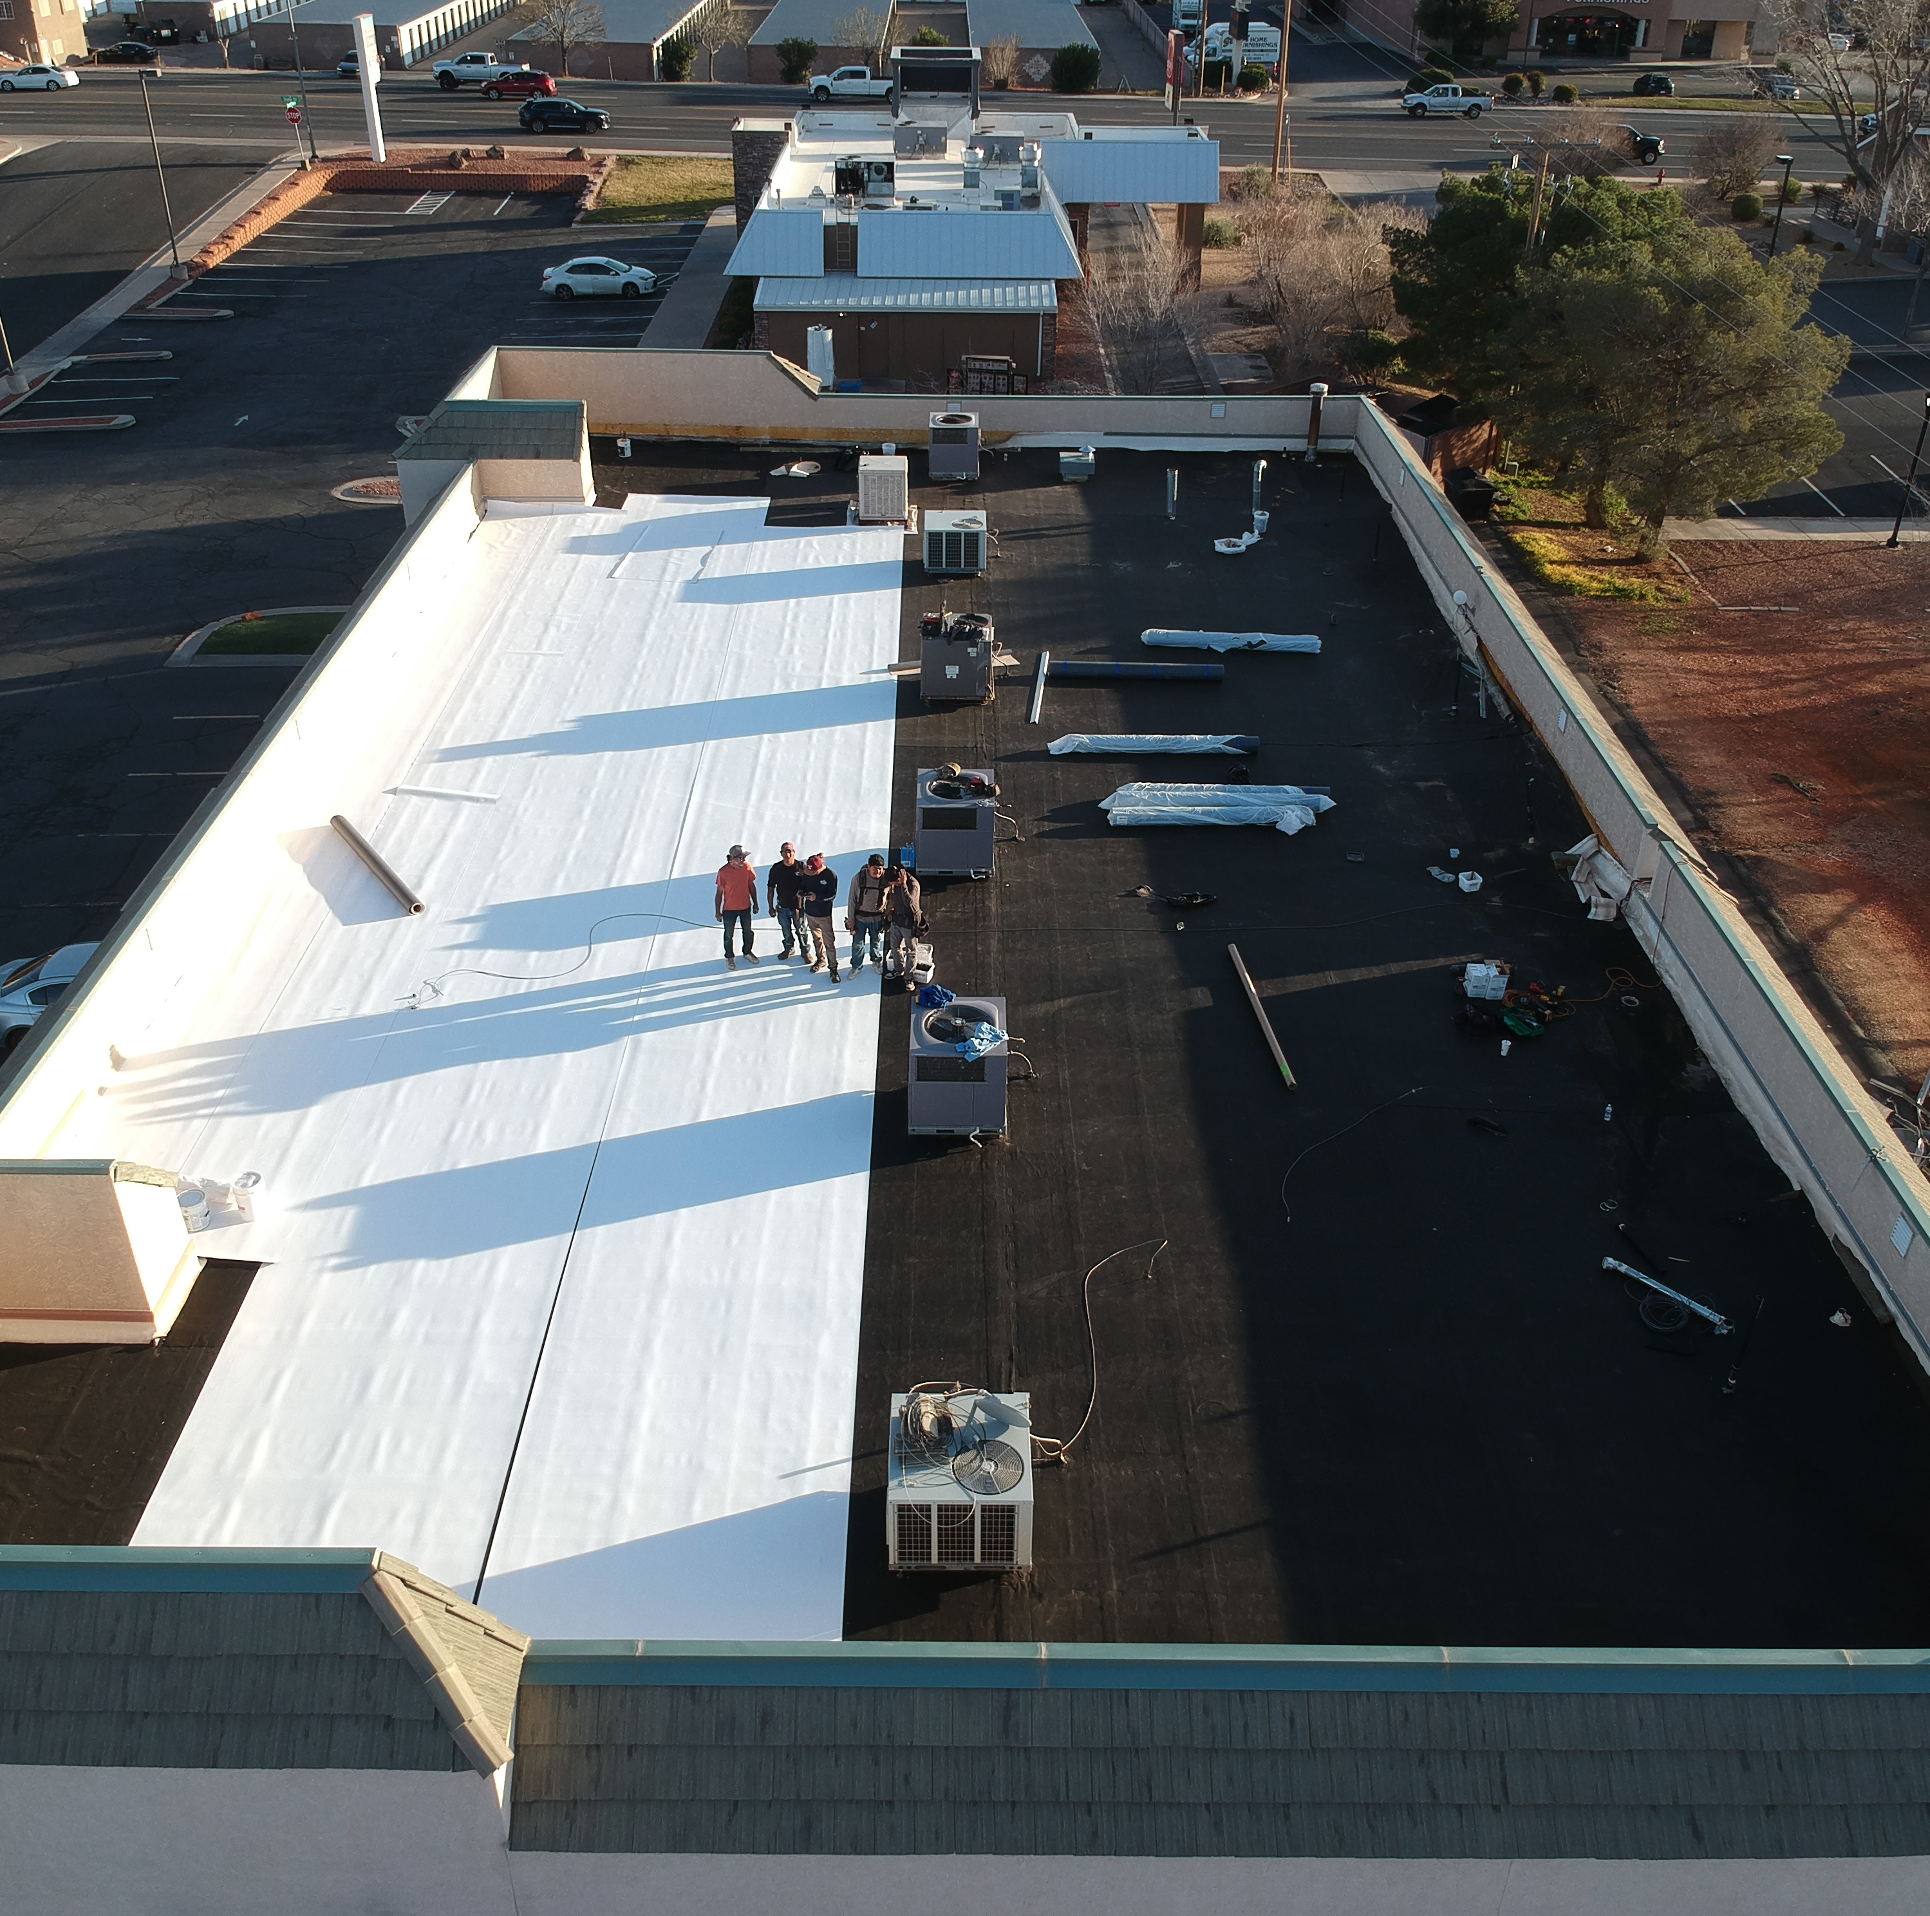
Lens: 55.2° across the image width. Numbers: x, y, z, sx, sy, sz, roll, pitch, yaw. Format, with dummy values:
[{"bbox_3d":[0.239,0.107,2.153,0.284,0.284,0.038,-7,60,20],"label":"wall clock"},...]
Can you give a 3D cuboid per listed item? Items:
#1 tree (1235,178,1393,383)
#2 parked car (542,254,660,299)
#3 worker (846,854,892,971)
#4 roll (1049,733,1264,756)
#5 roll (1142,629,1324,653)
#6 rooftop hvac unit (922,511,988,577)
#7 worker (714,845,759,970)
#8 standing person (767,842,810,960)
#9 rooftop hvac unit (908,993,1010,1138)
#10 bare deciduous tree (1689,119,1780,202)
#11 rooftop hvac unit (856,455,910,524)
[{"bbox_3d":[12.350,-23.568,64.499,5.583,6.235,5.583,1,32,-1],"label":"tree"},{"bbox_3d":[-14.853,-27.798,75.400,4.640,1.460,1.780,0,32,-1],"label":"parked car"},{"bbox_3d":[-1.233,-0.549,23.387,0.550,1.727,0.400,1,32,-1],"label":"worker"},{"bbox_3d":[2.963,-3.341,28.887,3.220,0.280,0.280,0,32,-2],"label":"roll"},{"bbox_3d":[4.762,-5.639,32.884,3.185,0.310,0.330,3,32,3],"label":"roll"},{"bbox_3d":[-0.171,-8.072,35.870,1.170,0.830,1.160,0,32,-1],"label":"rooftop hvac unit"},{"bbox_3d":[-2.845,-0.654,23.108,0.560,1.711,0.420,-6,33,-11],"label":"worker"},{"bbox_3d":[-2.205,-0.702,23.223,0.540,1.686,0.420,0,32,-1],"label":"standing person"},{"bbox_3d":[-0.076,1.241,21.205,1.100,1.120,1.180,1,32,-1],"label":"rooftop hvac unit"},{"bbox_3d":[37.302,-38.521,89.084,4.482,3.672,4.482,1,32,-1],"label":"bare deciduous tree"},{"bbox_3d":[-1.664,-9.725,38.357,0.979,1.126,0.999,1,32,-1],"label":"rooftop hvac unit"}]

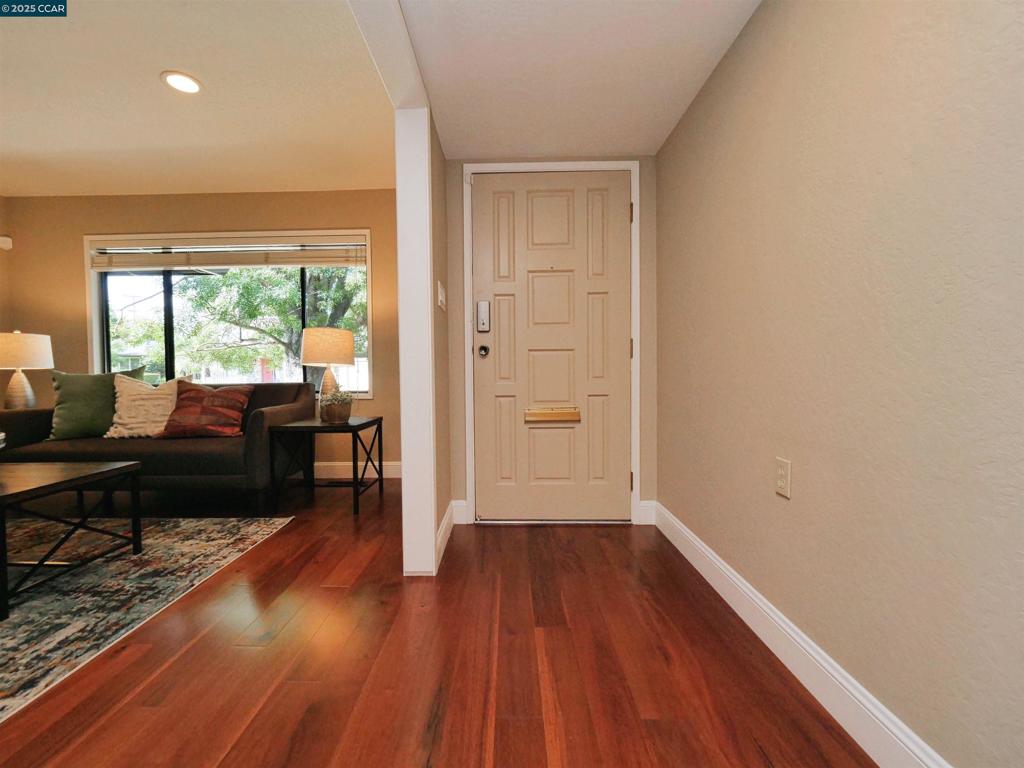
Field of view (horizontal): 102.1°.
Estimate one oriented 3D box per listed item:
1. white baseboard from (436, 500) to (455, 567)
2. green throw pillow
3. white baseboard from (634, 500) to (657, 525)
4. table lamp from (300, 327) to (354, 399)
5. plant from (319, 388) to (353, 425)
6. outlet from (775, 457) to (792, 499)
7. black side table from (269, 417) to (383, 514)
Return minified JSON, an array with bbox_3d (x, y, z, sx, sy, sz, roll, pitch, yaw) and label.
[{"bbox_3d":[-0.348,0.771,2.158,0.018,0.139,0.552,-1,2,0],"label":"white baseboard"},{"bbox_3d":[-3.046,0.138,3.056,0.542,0.501,0.161,-1,-13,-27],"label":"green throw pillow"},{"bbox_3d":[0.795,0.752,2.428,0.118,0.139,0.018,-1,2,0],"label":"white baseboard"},{"bbox_3d":[-1.304,-0.064,2.945,0.358,0.652,0.358,-1,2,0],"label":"table lamp"},{"bbox_3d":[-1.186,0.146,2.790,0.217,0.239,0.215,-1,2,0],"label":"plant"},{"bbox_3d":[0.842,0.293,1.288,0.008,0.115,0.071,-1,2,0],"label":"outlet"},{"bbox_3d":[-1.246,0.545,2.843,0.562,0.568,0.476,-1,2,0],"label":"black side table"}]

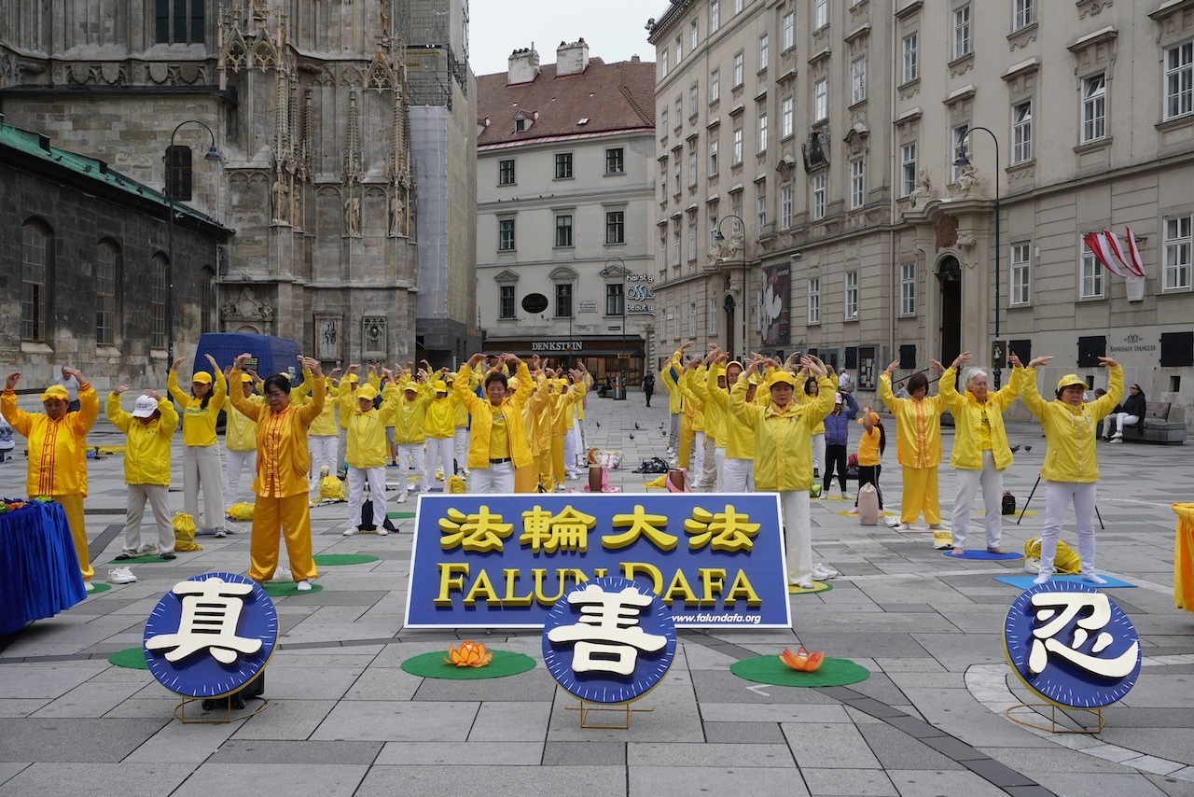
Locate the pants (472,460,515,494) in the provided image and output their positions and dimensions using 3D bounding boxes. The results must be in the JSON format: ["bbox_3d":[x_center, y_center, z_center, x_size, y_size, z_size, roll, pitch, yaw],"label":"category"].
[{"bbox_3d":[-0.829,0.924,10.400,0.400,0.880,0.260,0,1,-2],"label":"pants"}]

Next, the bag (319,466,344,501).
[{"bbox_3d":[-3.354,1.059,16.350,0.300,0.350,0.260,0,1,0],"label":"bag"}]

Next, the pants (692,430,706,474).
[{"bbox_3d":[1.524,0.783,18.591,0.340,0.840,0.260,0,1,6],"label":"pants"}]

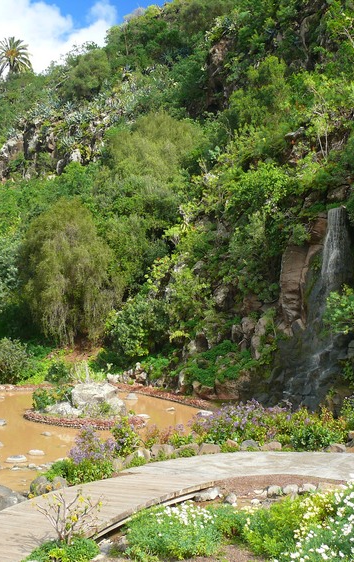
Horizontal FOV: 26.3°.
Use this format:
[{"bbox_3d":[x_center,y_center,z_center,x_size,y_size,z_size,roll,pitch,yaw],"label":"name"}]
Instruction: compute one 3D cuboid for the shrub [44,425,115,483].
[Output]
[{"bbox_3d":[-1.560,2.760,12.250,1.150,0.880,0.950,0,2,0],"label":"shrub"}]

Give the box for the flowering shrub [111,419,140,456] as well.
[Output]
[{"bbox_3d":[-0.890,2.740,13.100,0.550,0.720,0.520,0,2,0],"label":"flowering shrub"}]

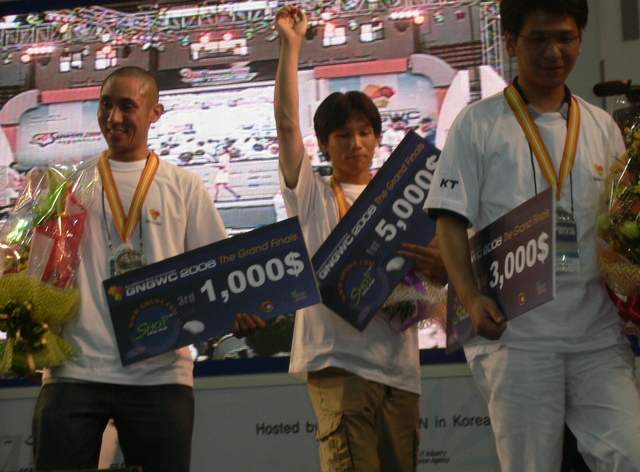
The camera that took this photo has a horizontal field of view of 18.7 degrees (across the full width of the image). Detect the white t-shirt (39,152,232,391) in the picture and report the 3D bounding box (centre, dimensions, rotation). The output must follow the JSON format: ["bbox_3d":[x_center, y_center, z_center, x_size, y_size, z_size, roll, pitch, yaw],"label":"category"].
[{"bbox_3d":[-0.511,0.097,5.320,0.510,0.610,0.280,-3,-5,8],"label":"white t-shirt"}]

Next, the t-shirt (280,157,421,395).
[{"bbox_3d":[0.092,0.109,5.350,0.430,0.630,0.280,0,-5,-25],"label":"t-shirt"}]

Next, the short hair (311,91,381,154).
[{"bbox_3d":[0.077,-0.311,5.360,0.185,0.180,0.215,-1,5,-14],"label":"short hair"}]

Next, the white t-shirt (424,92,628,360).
[{"bbox_3d":[0.486,-0.025,4.550,0.480,0.610,0.290,-1,-5,-14],"label":"white t-shirt"}]

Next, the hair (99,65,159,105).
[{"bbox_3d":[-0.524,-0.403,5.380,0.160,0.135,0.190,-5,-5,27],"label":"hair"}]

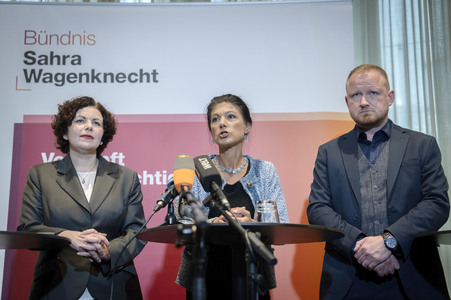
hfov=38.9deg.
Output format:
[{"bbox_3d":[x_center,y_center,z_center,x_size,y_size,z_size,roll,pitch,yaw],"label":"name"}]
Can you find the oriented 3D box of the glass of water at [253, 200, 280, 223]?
[{"bbox_3d":[0.135,0.213,2.050,0.087,0.093,0.087,0,-13,0],"label":"glass of water"}]

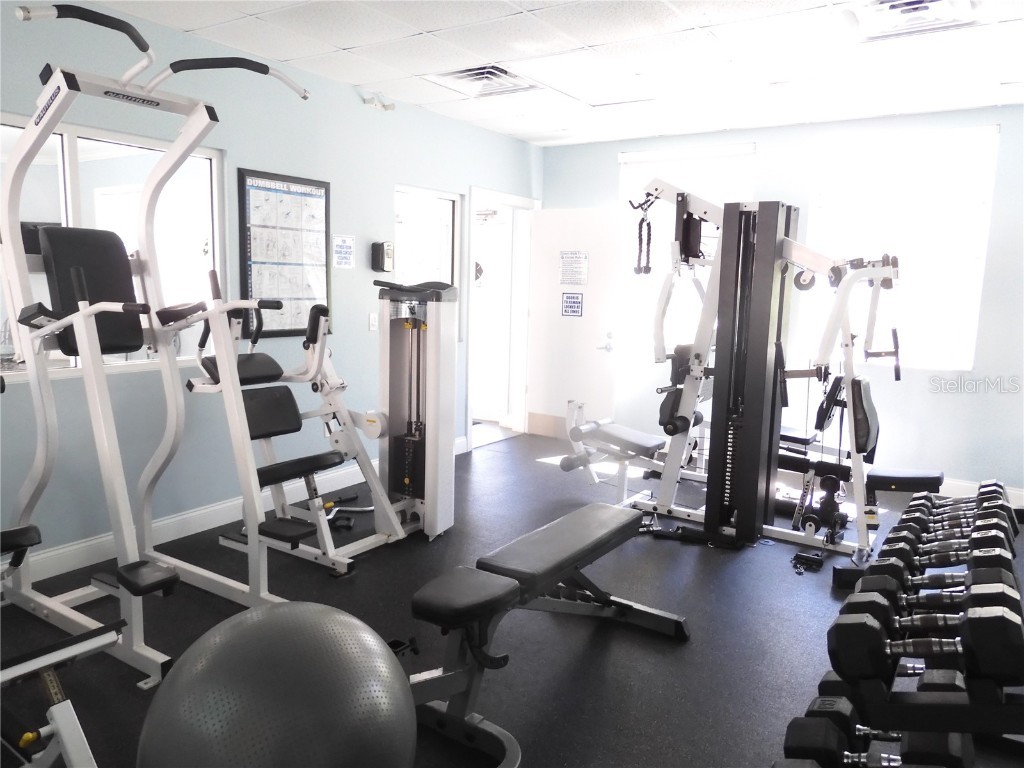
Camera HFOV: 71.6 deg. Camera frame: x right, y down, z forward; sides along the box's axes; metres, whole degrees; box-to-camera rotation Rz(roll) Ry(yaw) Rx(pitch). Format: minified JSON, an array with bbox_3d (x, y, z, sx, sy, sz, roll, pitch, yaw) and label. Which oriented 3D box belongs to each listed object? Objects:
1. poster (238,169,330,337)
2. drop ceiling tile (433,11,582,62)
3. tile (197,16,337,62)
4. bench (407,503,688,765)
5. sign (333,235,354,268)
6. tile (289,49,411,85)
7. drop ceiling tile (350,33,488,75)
[{"bbox_3d":[-1.400,-0.792,4.448,0.025,0.987,0.688,7,11,33],"label":"poster"},{"bbox_3d":[-0.017,-1.819,3.736,0.600,0.020,0.600,7,11,33],"label":"drop ceiling tile"},{"bbox_3d":[-1.334,-1.879,3.874,0.514,0.020,0.600,7,11,33],"label":"tile"},{"bbox_3d":[0.068,0.894,2.718,0.740,0.510,1.490,7,11,33],"label":"bench"},{"bbox_3d":[-1.138,-0.899,4.841,0.010,0.218,0.197,7,11,33],"label":"sign"},{"bbox_3d":[-0.996,-1.948,4.376,0.514,0.020,0.600,7,11,33],"label":"tile"},{"bbox_3d":[-0.524,-1.886,4.068,0.600,0.020,0.600,7,11,33],"label":"drop ceiling tile"}]

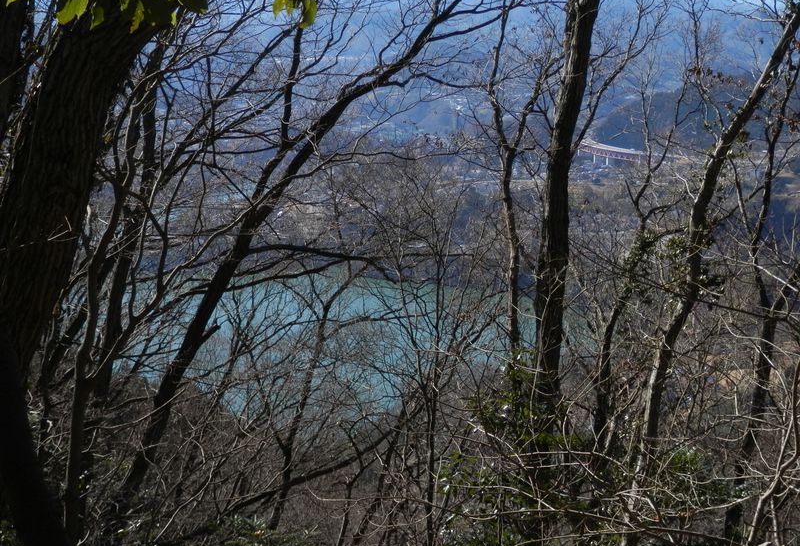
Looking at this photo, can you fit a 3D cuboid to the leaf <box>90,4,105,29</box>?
[{"bbox_3d":[-0.679,-0.576,2.800,0.029,0.060,0.022,5,12,-15],"label":"leaf"}]

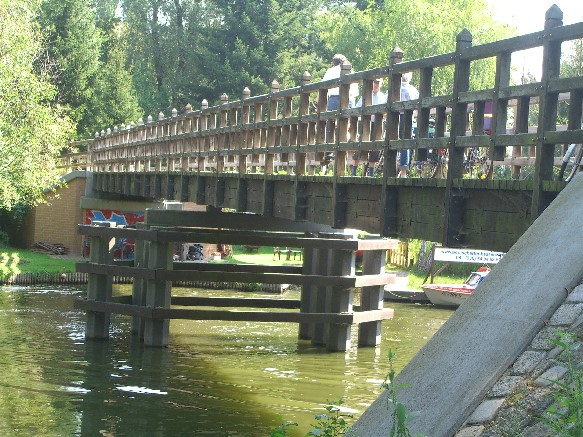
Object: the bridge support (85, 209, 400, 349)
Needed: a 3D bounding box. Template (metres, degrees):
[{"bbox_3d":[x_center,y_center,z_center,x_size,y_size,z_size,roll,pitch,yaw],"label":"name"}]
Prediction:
[{"bbox_3d":[-1.052,1.230,28.244,6.881,2.686,2.856,3,1,-15],"label":"bridge support"}]

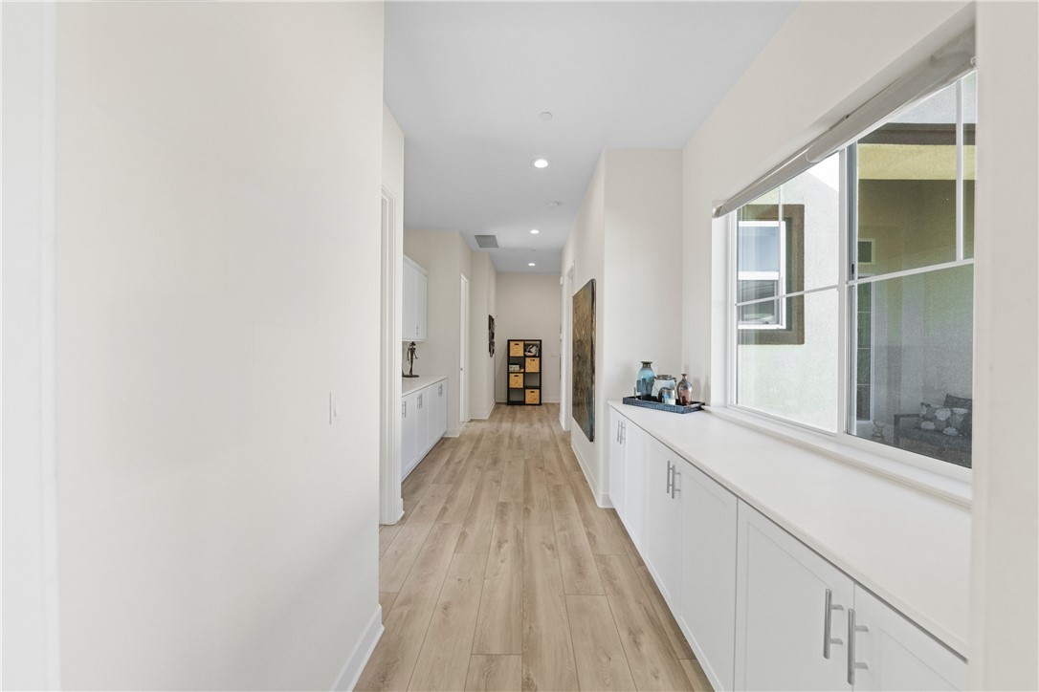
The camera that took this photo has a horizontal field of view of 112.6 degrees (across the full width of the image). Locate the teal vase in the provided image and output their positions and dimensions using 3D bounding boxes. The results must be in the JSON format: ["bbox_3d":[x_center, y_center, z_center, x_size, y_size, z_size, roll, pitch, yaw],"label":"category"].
[{"bbox_3d":[0.972,0.281,2.650,0.137,0.320,0.137,0,0,1],"label":"teal vase"}]

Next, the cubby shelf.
[{"bbox_3d":[0.122,0.603,7.965,0.770,1.470,0.390,0,0,1],"label":"cubby shelf"}]

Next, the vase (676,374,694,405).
[{"bbox_3d":[1.153,0.319,2.415,0.110,0.242,0.110,0,0,1],"label":"vase"}]

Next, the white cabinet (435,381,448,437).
[{"bbox_3d":[-1.350,0.900,4.580,0.600,0.870,0.900,0,0,1],"label":"white cabinet"}]

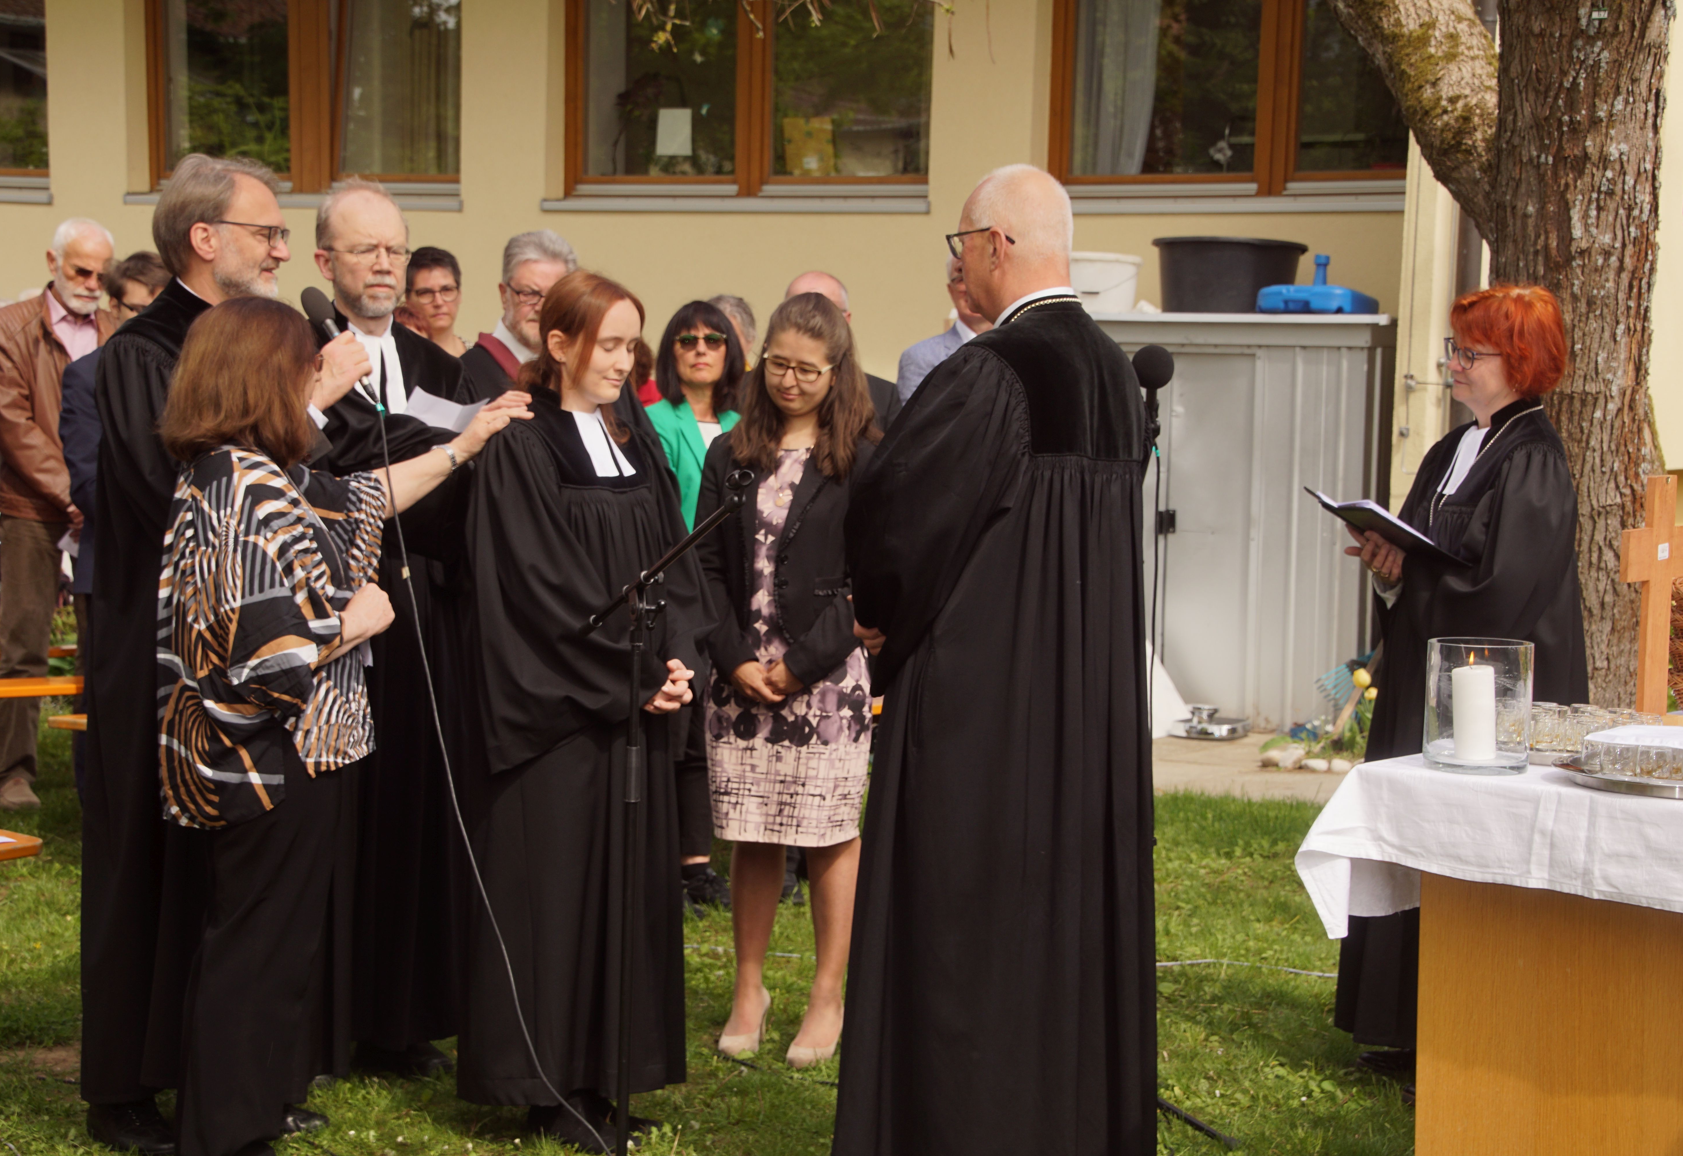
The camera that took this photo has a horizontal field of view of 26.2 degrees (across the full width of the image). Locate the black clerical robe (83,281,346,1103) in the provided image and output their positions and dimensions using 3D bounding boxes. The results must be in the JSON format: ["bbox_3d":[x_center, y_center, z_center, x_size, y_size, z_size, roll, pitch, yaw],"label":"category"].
[{"bbox_3d":[-1.190,0.225,6.859,0.490,1.572,0.560,2,6,2],"label":"black clerical robe"}]

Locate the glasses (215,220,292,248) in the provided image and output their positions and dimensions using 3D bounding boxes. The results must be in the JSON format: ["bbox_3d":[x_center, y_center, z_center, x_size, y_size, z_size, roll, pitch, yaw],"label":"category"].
[{"bbox_3d":[-1.118,-0.645,6.770,0.140,0.046,0.142,7,6,4],"label":"glasses"}]

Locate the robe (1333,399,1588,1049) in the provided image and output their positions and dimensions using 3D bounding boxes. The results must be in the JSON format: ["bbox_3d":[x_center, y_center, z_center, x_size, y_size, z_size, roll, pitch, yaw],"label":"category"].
[{"bbox_3d":[1.290,0.311,7.517,0.470,1.366,0.520,-2,6,-29],"label":"robe"}]

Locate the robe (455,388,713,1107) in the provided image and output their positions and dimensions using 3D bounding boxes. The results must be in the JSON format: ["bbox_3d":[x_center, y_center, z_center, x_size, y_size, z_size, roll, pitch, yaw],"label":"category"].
[{"bbox_3d":[-0.491,0.329,6.822,0.520,1.359,0.400,-4,8,-42],"label":"robe"}]

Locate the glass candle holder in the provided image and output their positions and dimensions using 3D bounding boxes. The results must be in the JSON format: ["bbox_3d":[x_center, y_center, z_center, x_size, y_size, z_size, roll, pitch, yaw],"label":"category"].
[{"bbox_3d":[1.050,0.207,5.939,0.176,0.199,0.176,1,6,0],"label":"glass candle holder"}]

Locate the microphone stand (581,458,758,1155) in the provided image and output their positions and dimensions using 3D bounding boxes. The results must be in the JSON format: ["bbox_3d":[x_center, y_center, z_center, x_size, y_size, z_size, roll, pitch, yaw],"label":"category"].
[{"bbox_3d":[-0.329,0.471,6.253,0.580,1.325,0.560,2,6,3],"label":"microphone stand"}]

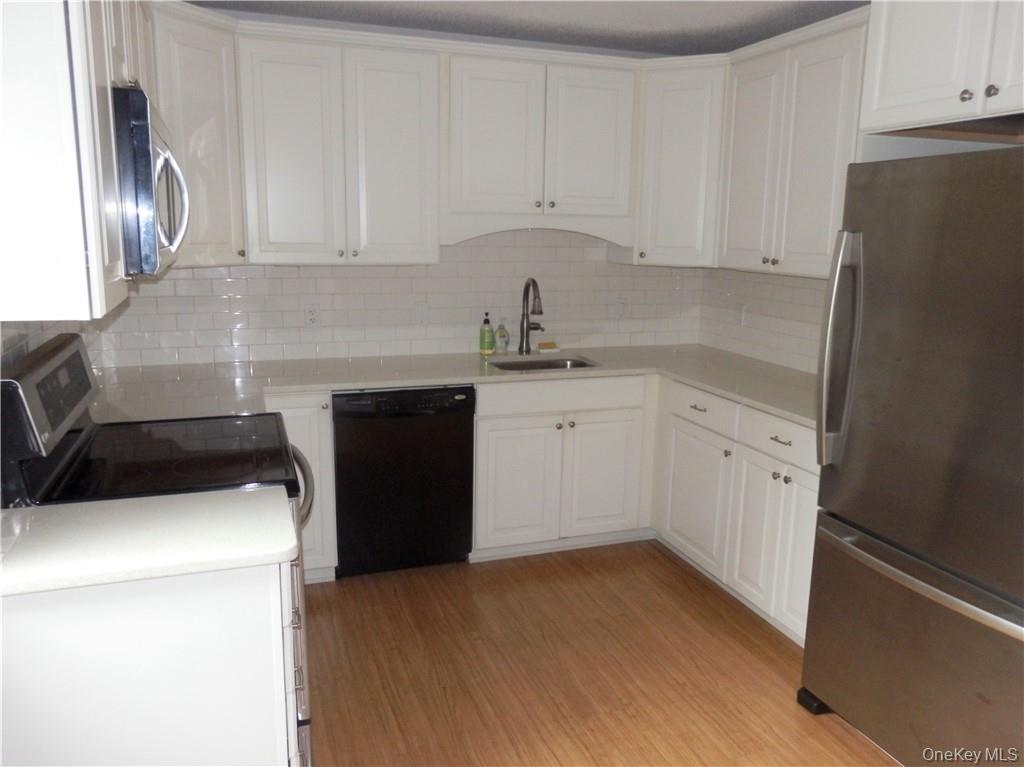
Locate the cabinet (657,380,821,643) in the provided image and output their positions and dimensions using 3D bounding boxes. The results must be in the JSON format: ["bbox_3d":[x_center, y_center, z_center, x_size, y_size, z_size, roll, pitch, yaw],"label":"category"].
[{"bbox_3d":[1.184,0.487,3.147,0.627,0.873,1.160,-3,12,-19],"label":"cabinet"}]

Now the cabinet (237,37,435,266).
[{"bbox_3d":[-0.761,-0.995,3.301,0.832,0.902,0.335,-3,12,-19],"label":"cabinet"}]

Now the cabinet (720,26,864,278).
[{"bbox_3d":[1.273,-0.928,3.130,0.325,0.902,0.772,-3,12,-19],"label":"cabinet"}]

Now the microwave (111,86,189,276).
[{"bbox_3d":[-1.070,-0.491,1.877,0.435,0.395,0.760,-3,12,-19],"label":"microwave"}]

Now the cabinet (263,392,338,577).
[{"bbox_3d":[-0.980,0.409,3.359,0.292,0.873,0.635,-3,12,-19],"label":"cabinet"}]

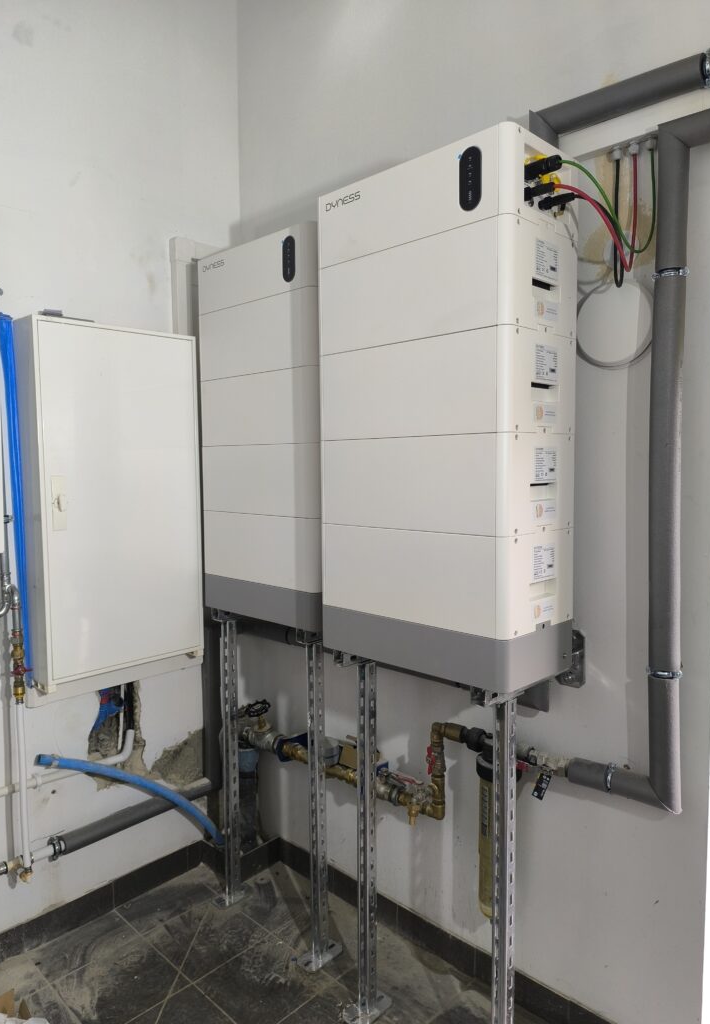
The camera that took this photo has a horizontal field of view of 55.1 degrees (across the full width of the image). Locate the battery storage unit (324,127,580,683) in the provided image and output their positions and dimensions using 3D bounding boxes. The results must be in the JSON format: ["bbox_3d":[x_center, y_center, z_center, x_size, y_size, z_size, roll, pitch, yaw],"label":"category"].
[{"bbox_3d":[0.210,-0.219,1.715,0.589,1.183,0.291,3,6,44],"label":"battery storage unit"}]

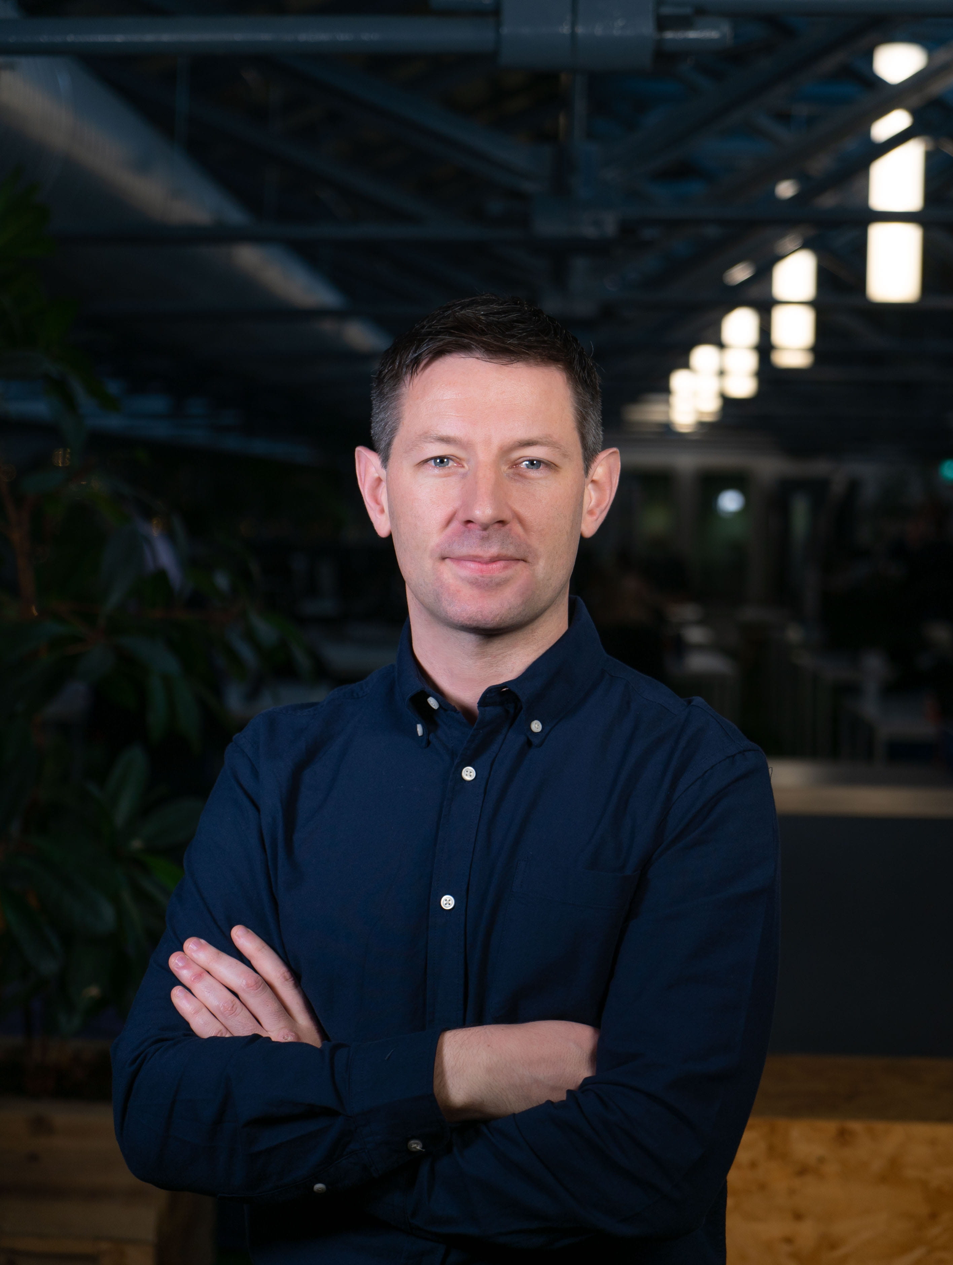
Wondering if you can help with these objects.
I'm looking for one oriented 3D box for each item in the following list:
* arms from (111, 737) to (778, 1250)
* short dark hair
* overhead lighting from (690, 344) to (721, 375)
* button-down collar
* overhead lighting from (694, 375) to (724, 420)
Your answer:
[{"bbox_3d":[-0.019,0.250,1.870,0.485,0.355,0.330,1,3,13],"label":"arms"},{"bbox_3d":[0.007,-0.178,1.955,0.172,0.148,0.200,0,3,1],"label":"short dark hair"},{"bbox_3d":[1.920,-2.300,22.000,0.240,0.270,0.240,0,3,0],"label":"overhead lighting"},{"bbox_3d":[0.018,0.028,1.945,0.158,0.110,0.165,1,3,14],"label":"button-down collar"},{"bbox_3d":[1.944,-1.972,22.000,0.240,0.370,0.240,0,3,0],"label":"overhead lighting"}]

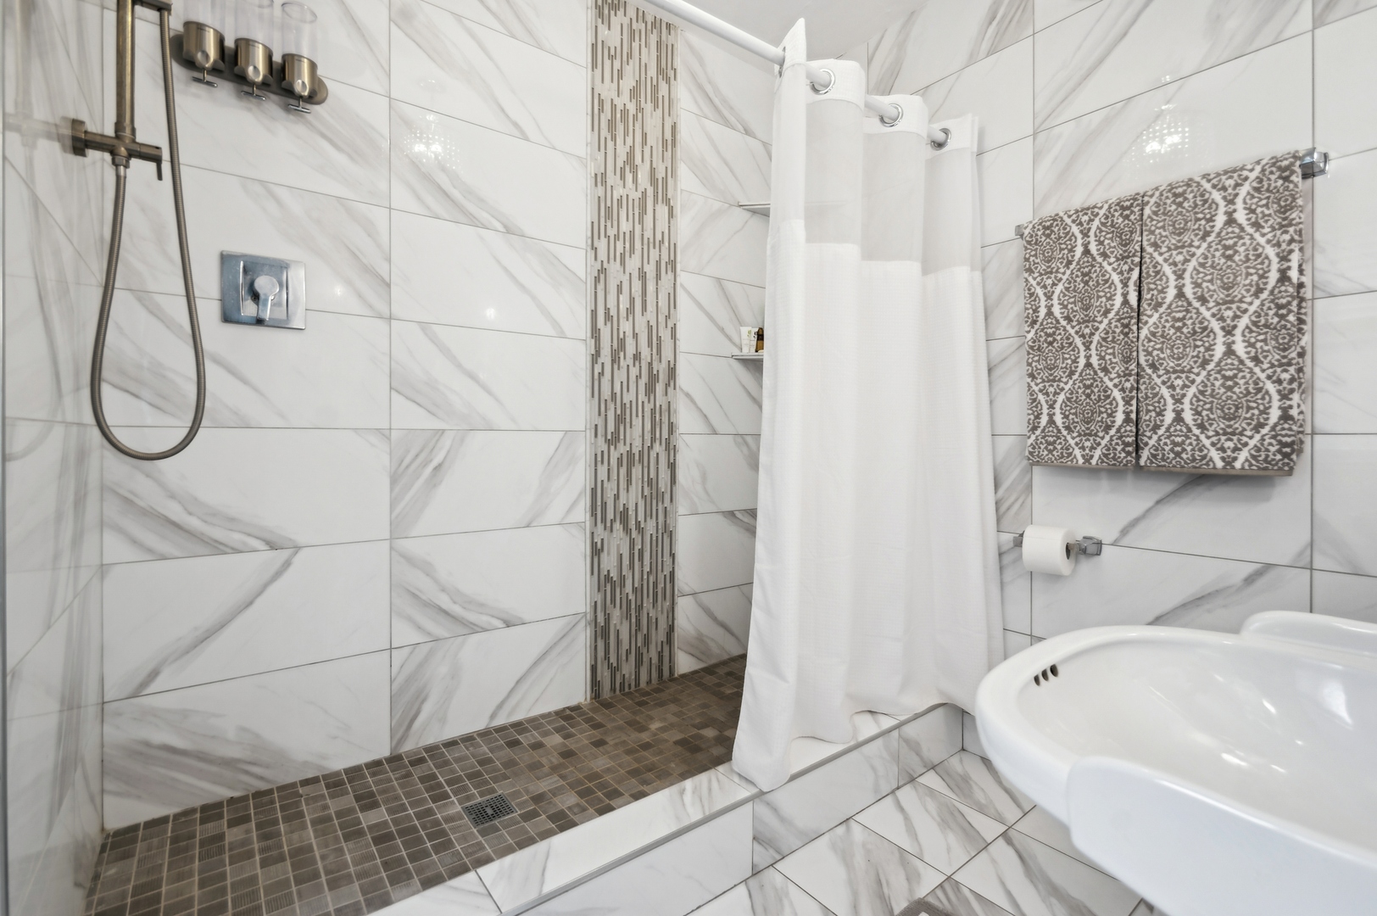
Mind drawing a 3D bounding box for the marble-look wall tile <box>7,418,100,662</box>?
[{"bbox_3d":[-1.053,0.097,0.967,0.010,0.309,0.700,-1,1,-39],"label":"marble-look wall tile"}]

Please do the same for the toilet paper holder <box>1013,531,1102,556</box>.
[{"bbox_3d":[1.085,0.254,1.703,0.073,0.055,0.215,-1,1,-39],"label":"toilet paper holder"}]

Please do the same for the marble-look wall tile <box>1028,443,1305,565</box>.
[{"bbox_3d":[1.258,0.093,1.556,0.010,0.309,0.592,-1,1,-39],"label":"marble-look wall tile"}]

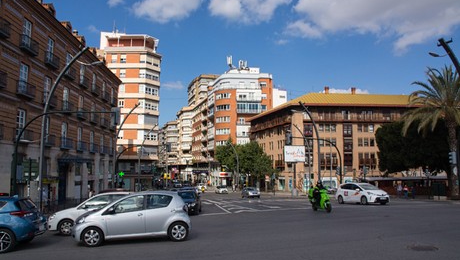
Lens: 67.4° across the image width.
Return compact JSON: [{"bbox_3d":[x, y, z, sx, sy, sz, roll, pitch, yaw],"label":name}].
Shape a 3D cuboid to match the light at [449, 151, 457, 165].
[{"bbox_3d":[16.145,2.064,24.968,0.480,0.880,0.290,-3,-9,19],"label":"light"}]

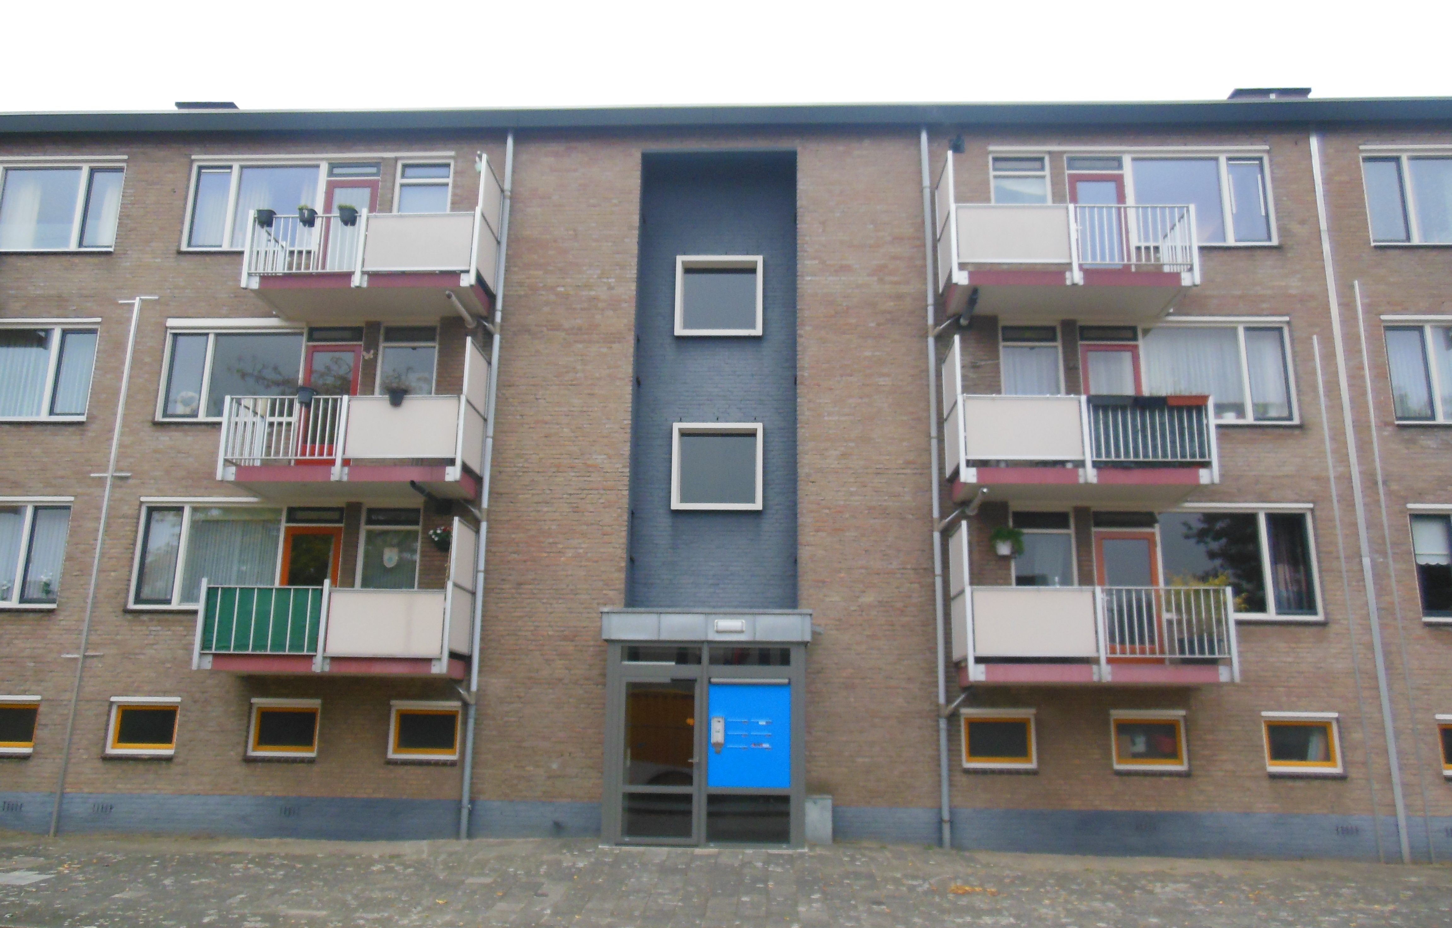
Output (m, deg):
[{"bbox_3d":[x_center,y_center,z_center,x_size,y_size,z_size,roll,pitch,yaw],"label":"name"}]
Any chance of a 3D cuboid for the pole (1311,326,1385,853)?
[{"bbox_3d":[8.311,1.598,14.028,0.054,6.991,0.054,1,-13,1],"label":"pole"}]

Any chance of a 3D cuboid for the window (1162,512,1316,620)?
[{"bbox_3d":[6.880,1.356,14.070,2.042,1.484,0.120,0,-13,2],"label":"window"}]

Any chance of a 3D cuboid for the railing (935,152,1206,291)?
[{"bbox_3d":[4.654,-3.204,14.665,3.265,1.965,1.079,1,-13,1],"label":"railing"}]

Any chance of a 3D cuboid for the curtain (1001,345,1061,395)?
[{"bbox_3d":[4.368,-1.235,14.970,0.830,0.929,0.100,0,-13,2],"label":"curtain"}]

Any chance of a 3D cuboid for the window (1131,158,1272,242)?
[{"bbox_3d":[6.944,-3.832,15.301,2.028,1.441,0.120,0,-13,2],"label":"window"}]

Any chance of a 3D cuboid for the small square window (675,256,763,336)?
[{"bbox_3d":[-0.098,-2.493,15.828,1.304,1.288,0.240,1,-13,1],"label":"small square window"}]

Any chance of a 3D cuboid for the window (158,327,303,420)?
[{"bbox_3d":[-7.148,-1.304,15.243,2.066,1.448,0.120,0,-13,2],"label":"window"}]

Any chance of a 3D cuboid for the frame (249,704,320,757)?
[{"bbox_3d":[-5.891,3.556,14.029,0.937,0.696,0.110,0,-13,2],"label":"frame"}]

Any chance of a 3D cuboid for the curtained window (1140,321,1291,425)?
[{"bbox_3d":[6.898,-1.269,14.694,2.049,1.498,0.120,0,-13,2],"label":"curtained window"}]

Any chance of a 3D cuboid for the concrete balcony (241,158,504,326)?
[{"bbox_3d":[-4.884,-3.192,14.851,3.173,1.991,1.122,1,-13,1],"label":"concrete balcony"}]

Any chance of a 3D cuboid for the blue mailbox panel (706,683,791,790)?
[{"bbox_3d":[0.287,3.516,13.577,1.083,1.346,0.100,0,-13,2],"label":"blue mailbox panel"}]

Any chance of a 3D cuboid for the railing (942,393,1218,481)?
[{"bbox_3d":[4.628,-0.208,13.960,3.235,1.172,1.079,1,-13,1],"label":"railing"}]

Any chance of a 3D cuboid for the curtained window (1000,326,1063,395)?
[{"bbox_3d":[4.322,-1.282,14.849,0.870,1.408,0.120,0,-13,2],"label":"curtained window"}]

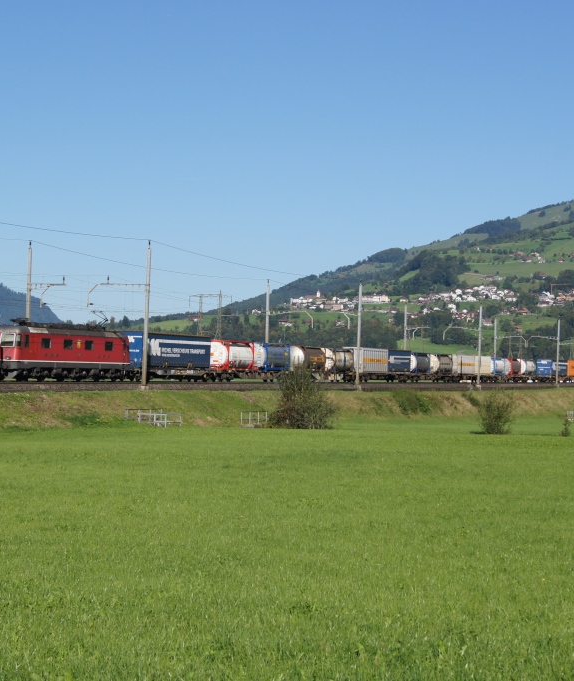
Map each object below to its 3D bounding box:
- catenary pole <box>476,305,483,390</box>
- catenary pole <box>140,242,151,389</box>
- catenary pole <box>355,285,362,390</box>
[{"bbox_3d":[26.867,0.871,206.000,0.400,11.920,0.400,1,-1,23],"label":"catenary pole"},{"bbox_3d":[-11.206,-2.008,118.000,0.400,11.710,0.400,1,-1,23],"label":"catenary pole"},{"bbox_3d":[7.940,-0.549,162.300,0.400,11.860,0.400,1,-1,23],"label":"catenary pole"}]

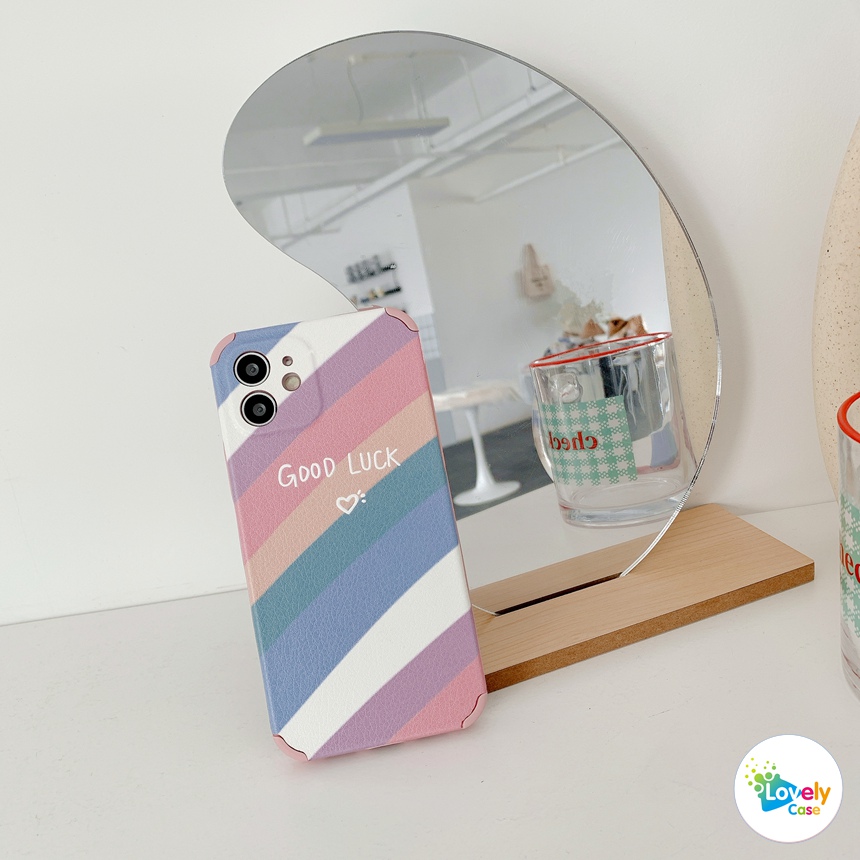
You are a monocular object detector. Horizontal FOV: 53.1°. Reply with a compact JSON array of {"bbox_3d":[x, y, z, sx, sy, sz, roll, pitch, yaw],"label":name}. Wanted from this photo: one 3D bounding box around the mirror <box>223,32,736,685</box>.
[{"bbox_3d":[0.037,-0.031,0.321,0.198,0.231,0.069,-14,20,-15],"label":"mirror"}]

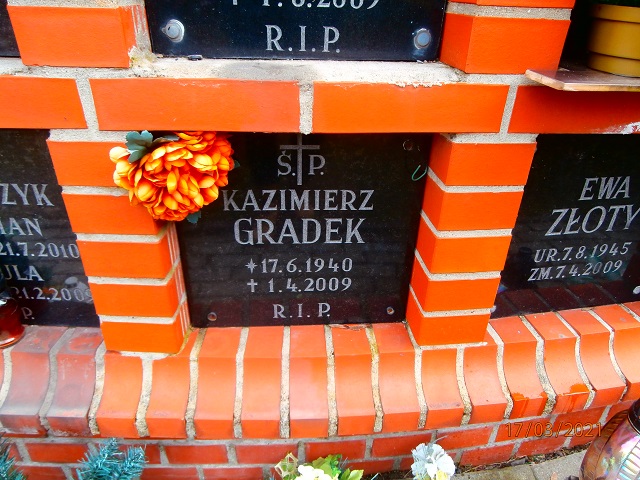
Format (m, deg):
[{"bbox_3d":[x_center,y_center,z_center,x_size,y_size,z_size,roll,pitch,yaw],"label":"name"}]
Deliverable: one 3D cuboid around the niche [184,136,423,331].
[{"bbox_3d":[-0.035,-0.012,0.775,0.402,0.390,0.025,-1,31,-4],"label":"niche"}]

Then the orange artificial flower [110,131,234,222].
[{"bbox_3d":[-0.193,-0.081,0.611,0.158,0.135,0.110,-1,31,-4],"label":"orange artificial flower"}]

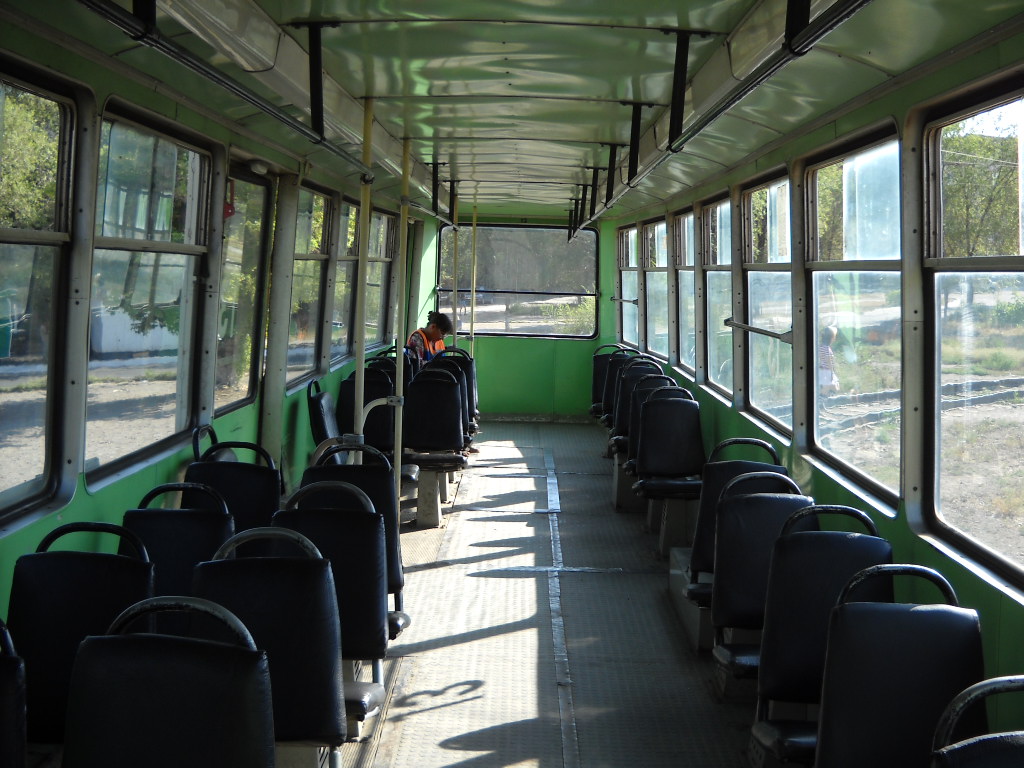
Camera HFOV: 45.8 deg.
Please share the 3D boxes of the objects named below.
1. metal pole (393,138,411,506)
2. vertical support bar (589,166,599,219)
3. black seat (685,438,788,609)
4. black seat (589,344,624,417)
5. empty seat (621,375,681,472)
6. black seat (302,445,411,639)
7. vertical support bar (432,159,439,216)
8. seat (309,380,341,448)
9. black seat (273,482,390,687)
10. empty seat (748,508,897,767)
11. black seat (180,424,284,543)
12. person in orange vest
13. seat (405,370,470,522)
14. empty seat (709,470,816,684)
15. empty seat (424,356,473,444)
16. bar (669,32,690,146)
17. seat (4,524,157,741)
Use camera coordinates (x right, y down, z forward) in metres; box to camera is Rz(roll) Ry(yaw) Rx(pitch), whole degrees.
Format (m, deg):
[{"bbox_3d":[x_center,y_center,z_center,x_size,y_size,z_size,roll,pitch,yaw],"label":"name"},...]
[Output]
[{"bbox_3d":[-0.568,-0.193,6.290,0.034,2.120,0.034,2,5,1],"label":"metal pole"},{"bbox_3d":[0.561,-1.300,8.308,0.040,0.360,0.035,2,5,1],"label":"vertical support bar"},{"bbox_3d":[0.947,0.577,4.787,0.427,0.670,0.513,2,5,0],"label":"black seat"},{"bbox_3d":[0.889,-0.054,10.805,0.420,0.570,0.480,2,5,1],"label":"black seat"},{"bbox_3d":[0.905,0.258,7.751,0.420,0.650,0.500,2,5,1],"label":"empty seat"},{"bbox_3d":[-0.606,0.574,4.308,0.427,0.670,0.513,2,5,0],"label":"black seat"},{"bbox_3d":[-0.498,-1.279,7.948,0.037,0.340,0.020,2,5,0],"label":"vertical support bar"},{"bbox_3d":[-0.797,0.327,6.342,0.550,0.680,0.420,2,5,1],"label":"seat"},{"bbox_3d":[-0.519,0.572,3.362,0.420,0.660,0.500,2,5,1],"label":"black seat"},{"bbox_3d":[0.819,0.632,3.266,0.420,0.640,0.500,2,5,1],"label":"empty seat"},{"bbox_3d":[-1.011,0.516,4.227,0.420,0.570,0.480,2,5,1],"label":"black seat"},{"bbox_3d":[-0.632,-0.017,10.258,0.650,1.188,0.450,4,6,24],"label":"person in orange vest"},{"bbox_3d":[-0.489,0.391,7.571,0.420,0.988,0.500,2,5,1],"label":"seat"},{"bbox_3d":[0.896,0.646,4.050,0.427,0.670,0.513,2,5,0],"label":"empty seat"},{"bbox_3d":[-0.512,0.182,8.441,0.427,0.670,0.513,2,5,0],"label":"empty seat"},{"bbox_3d":[0.473,-0.833,3.446,0.037,0.319,0.020,2,5,0],"label":"bar"},{"bbox_3d":[-1.073,0.701,2.837,0.427,0.670,0.513,2,5,0],"label":"seat"}]

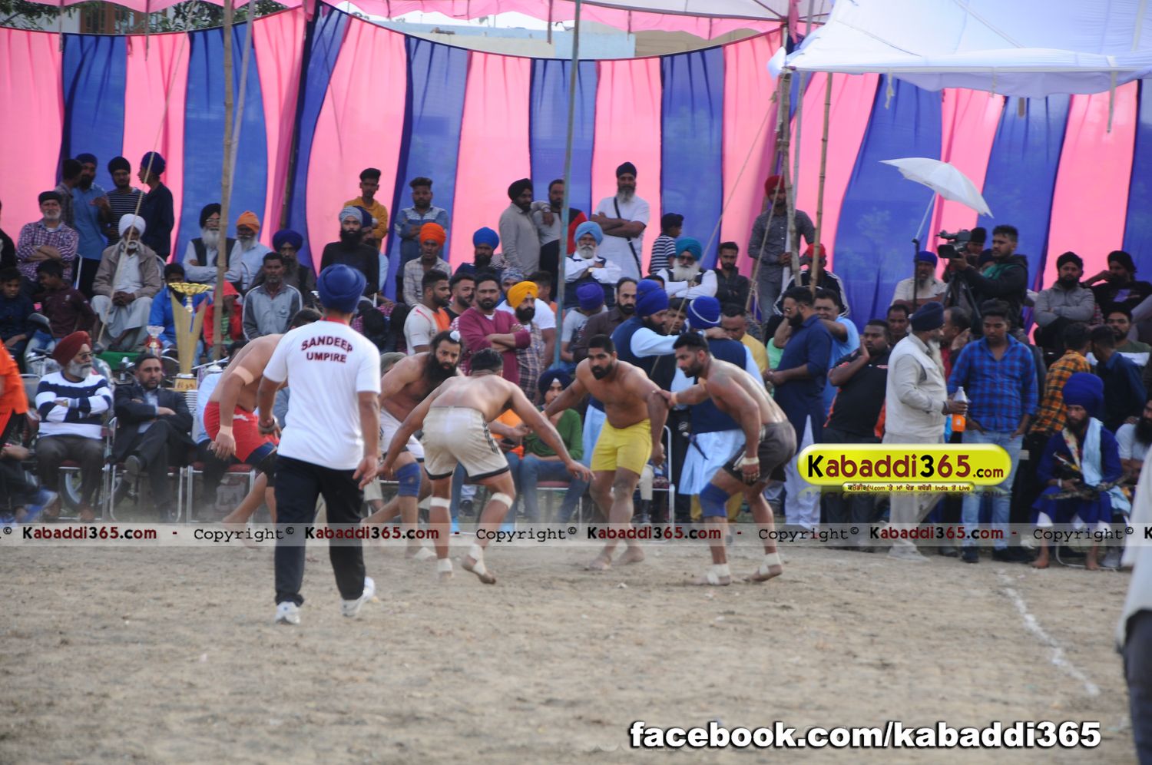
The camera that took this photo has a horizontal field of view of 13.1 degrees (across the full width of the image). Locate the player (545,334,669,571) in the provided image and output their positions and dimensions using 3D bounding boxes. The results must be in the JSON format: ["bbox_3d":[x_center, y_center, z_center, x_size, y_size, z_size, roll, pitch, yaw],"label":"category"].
[{"bbox_3d":[0.193,0.448,32.200,0.700,1.513,0.600,2,1,22],"label":"player"}]

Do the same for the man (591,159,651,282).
[{"bbox_3d":[0.372,-1.040,44.011,0.520,1.780,0.360,2,1,5],"label":"man"}]

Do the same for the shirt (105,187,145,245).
[{"bbox_3d":[-4.211,-1.496,47.000,0.460,0.660,0.260,2,1,-3],"label":"shirt"}]

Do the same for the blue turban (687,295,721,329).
[{"bbox_3d":[0.912,-0.504,35.800,0.235,0.235,0.250,2,1,-34],"label":"blue turban"}]

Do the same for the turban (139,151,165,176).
[{"bbox_3d":[-4.072,-2.105,48.300,0.245,0.230,0.215,2,1,-12],"label":"turban"}]

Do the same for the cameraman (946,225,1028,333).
[{"bbox_3d":[3.278,-0.388,40.010,0.620,1.730,0.520,1,1,-37],"label":"cameraman"}]

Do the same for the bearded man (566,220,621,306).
[{"bbox_3d":[0.116,-0.735,43.008,0.560,1.300,0.720,2,1,-2],"label":"bearded man"}]

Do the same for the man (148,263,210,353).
[{"bbox_3d":[-3.484,-0.522,43.800,0.520,1.060,0.680,2,1,-5],"label":"man"}]

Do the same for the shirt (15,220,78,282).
[{"bbox_3d":[-4.542,-1.121,43.100,0.540,0.580,0.360,2,1,-6],"label":"shirt"}]

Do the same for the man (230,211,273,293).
[{"bbox_3d":[-2.888,-0.854,44.008,0.520,1.300,0.720,2,1,14],"label":"man"}]

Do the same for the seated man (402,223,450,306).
[{"bbox_3d":[-1.395,-0.859,46.700,0.480,1.280,0.720,2,1,-3],"label":"seated man"}]

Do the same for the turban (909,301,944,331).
[{"bbox_3d":[2.417,-0.459,34.600,0.250,0.210,0.220,8,1,12],"label":"turban"}]

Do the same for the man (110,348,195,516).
[{"bbox_3d":[-3.055,0.386,36.200,0.600,1.220,0.880,2,1,-7],"label":"man"}]

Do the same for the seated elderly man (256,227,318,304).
[{"bbox_3d":[-2.611,-0.739,45.000,0.570,1.300,0.750,2,1,-3],"label":"seated elderly man"}]

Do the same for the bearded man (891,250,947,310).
[{"bbox_3d":[3.160,-0.602,46.300,0.560,1.240,0.780,2,1,-3],"label":"bearded man"}]

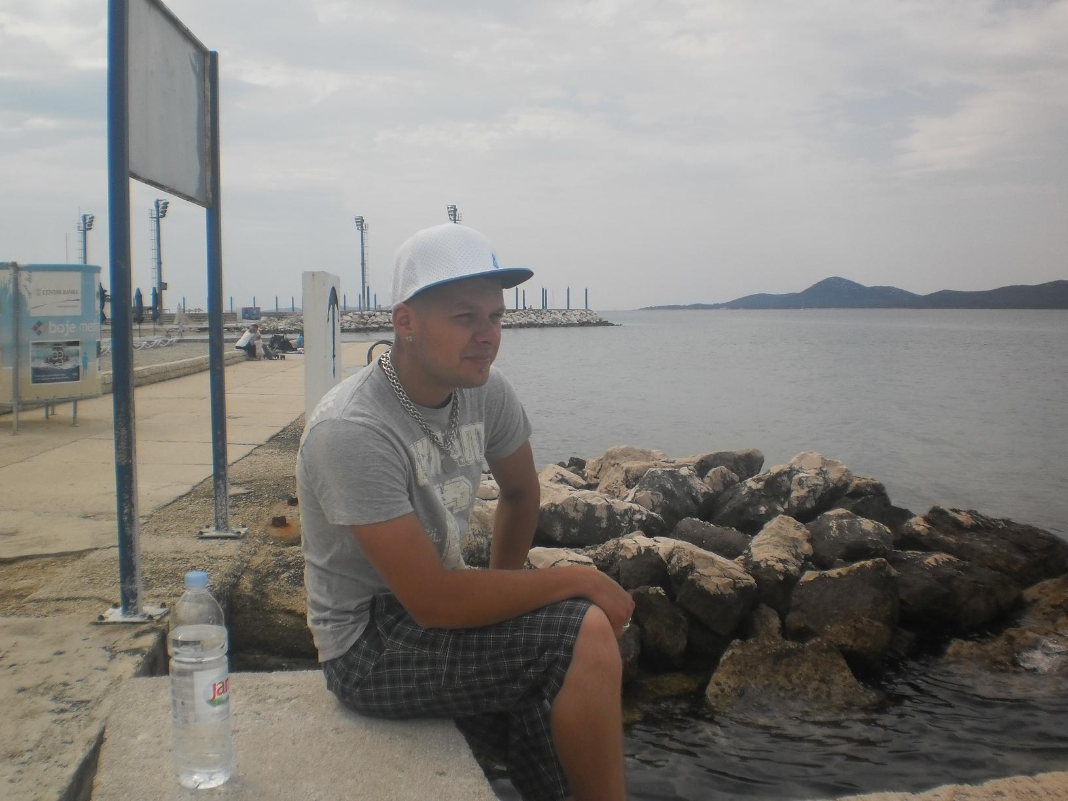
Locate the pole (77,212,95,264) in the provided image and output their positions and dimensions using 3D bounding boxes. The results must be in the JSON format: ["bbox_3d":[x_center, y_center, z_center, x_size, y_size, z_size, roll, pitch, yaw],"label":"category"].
[{"bbox_3d":[-61.186,-18.064,151.495,2.000,14.704,1.300,-4,6,-38],"label":"pole"}]

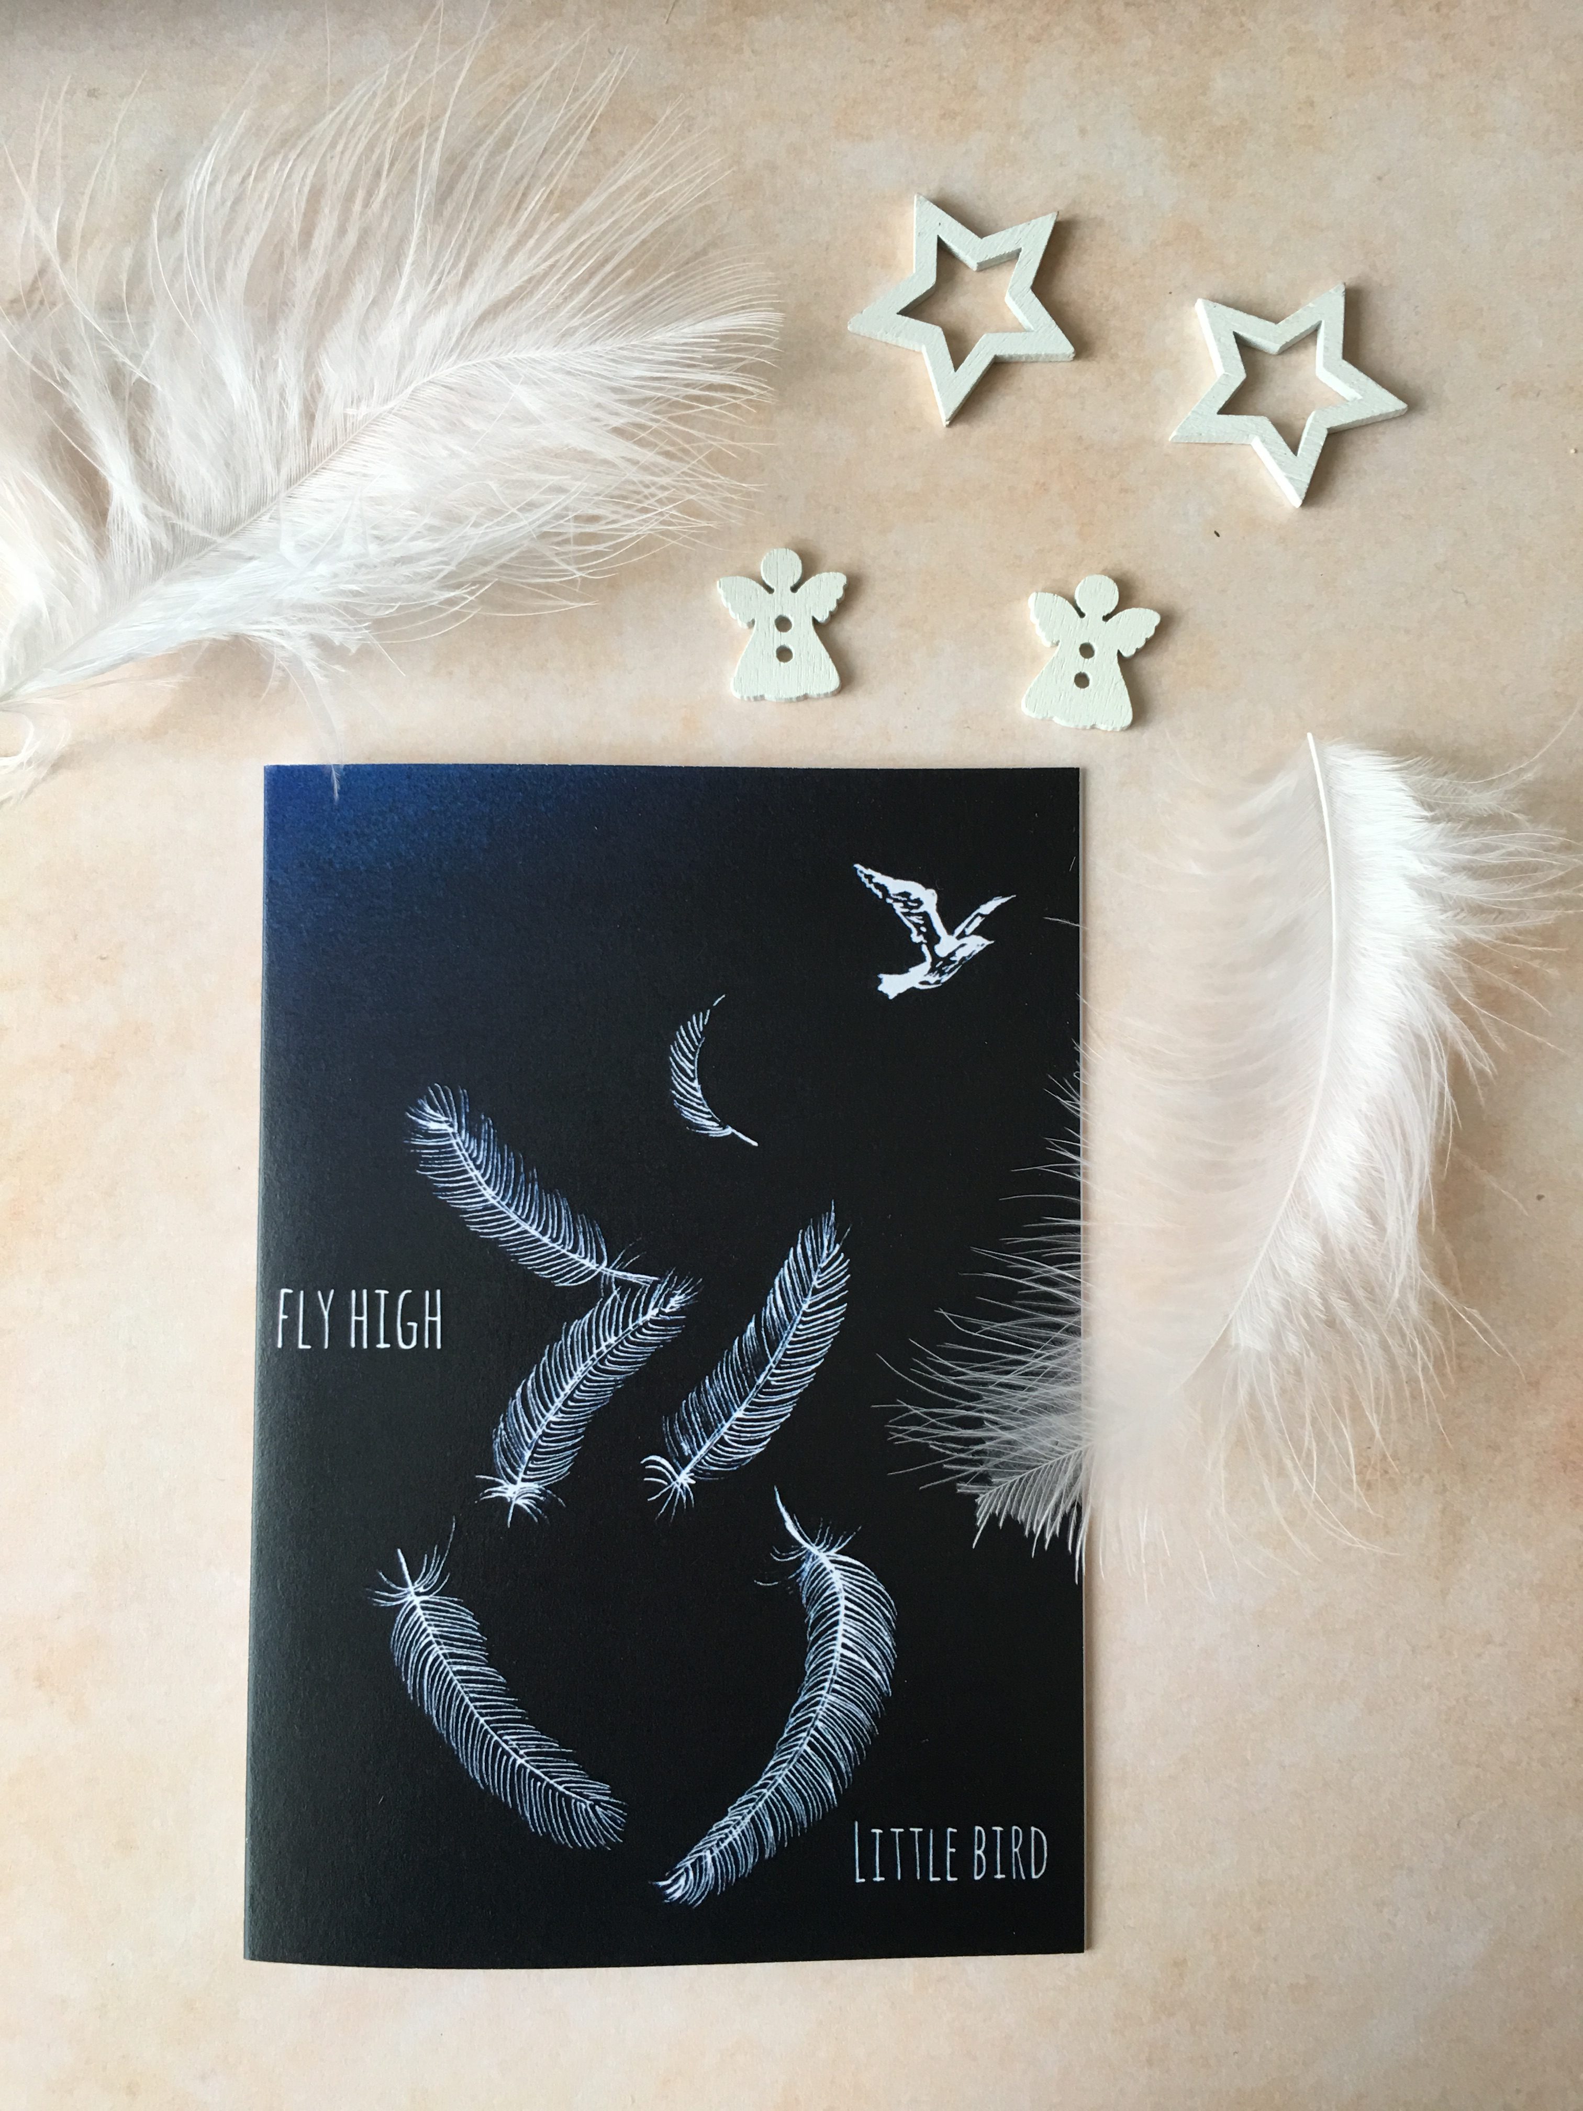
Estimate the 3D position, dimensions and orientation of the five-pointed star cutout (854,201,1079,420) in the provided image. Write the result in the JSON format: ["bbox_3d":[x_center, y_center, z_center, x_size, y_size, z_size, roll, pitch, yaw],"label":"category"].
[{"bbox_3d":[0.023,-0.101,0.235,0.032,0.002,0.029,-26,88,-2],"label":"five-pointed star cutout"}]

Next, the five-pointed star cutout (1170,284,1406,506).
[{"bbox_3d":[0.066,-0.089,0.235,0.031,0.002,0.030,30,87,1],"label":"five-pointed star cutout"}]

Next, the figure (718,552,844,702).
[{"bbox_3d":[-0.001,-0.057,0.233,0.017,0.002,0.020,-4,87,-1],"label":"figure"}]

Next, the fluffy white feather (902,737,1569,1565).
[{"bbox_3d":[0.058,0.013,0.222,0.064,0.018,0.106,20,87,0],"label":"fluffy white feather"}]

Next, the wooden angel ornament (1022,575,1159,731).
[{"bbox_3d":[0.039,-0.053,0.233,0.017,0.002,0.020,10,87,0],"label":"wooden angel ornament"}]

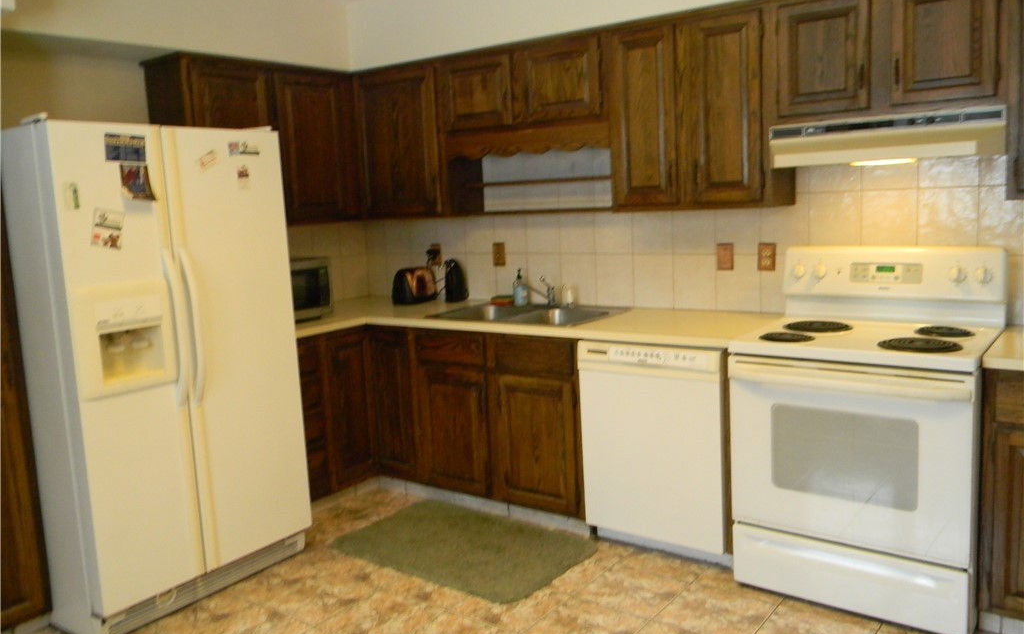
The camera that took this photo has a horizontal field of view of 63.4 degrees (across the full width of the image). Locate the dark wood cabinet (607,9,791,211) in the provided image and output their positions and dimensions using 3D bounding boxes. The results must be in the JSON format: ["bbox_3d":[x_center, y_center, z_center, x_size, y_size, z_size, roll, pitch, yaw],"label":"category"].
[{"bbox_3d":[0.769,-0.827,3.403,0.682,0.753,0.327,3,11,35],"label":"dark wood cabinet"}]

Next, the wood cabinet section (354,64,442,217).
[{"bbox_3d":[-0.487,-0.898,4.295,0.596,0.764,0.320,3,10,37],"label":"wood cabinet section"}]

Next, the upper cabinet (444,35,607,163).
[{"bbox_3d":[0.111,-0.995,3.845,0.918,0.490,0.327,3,11,35],"label":"upper cabinet"}]

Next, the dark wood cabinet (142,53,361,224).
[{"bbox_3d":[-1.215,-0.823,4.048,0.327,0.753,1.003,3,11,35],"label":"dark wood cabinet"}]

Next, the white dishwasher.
[{"bbox_3d":[0.706,0.468,3.477,0.604,0.815,0.603,3,11,35],"label":"white dishwasher"}]

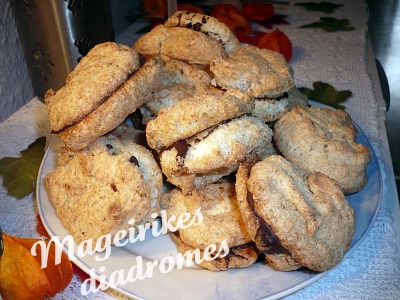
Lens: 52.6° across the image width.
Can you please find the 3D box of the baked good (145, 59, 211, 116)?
[{"bbox_3d":[-0.017,-0.040,0.296,0.070,0.036,0.066,-6,46,6],"label":"baked good"}]

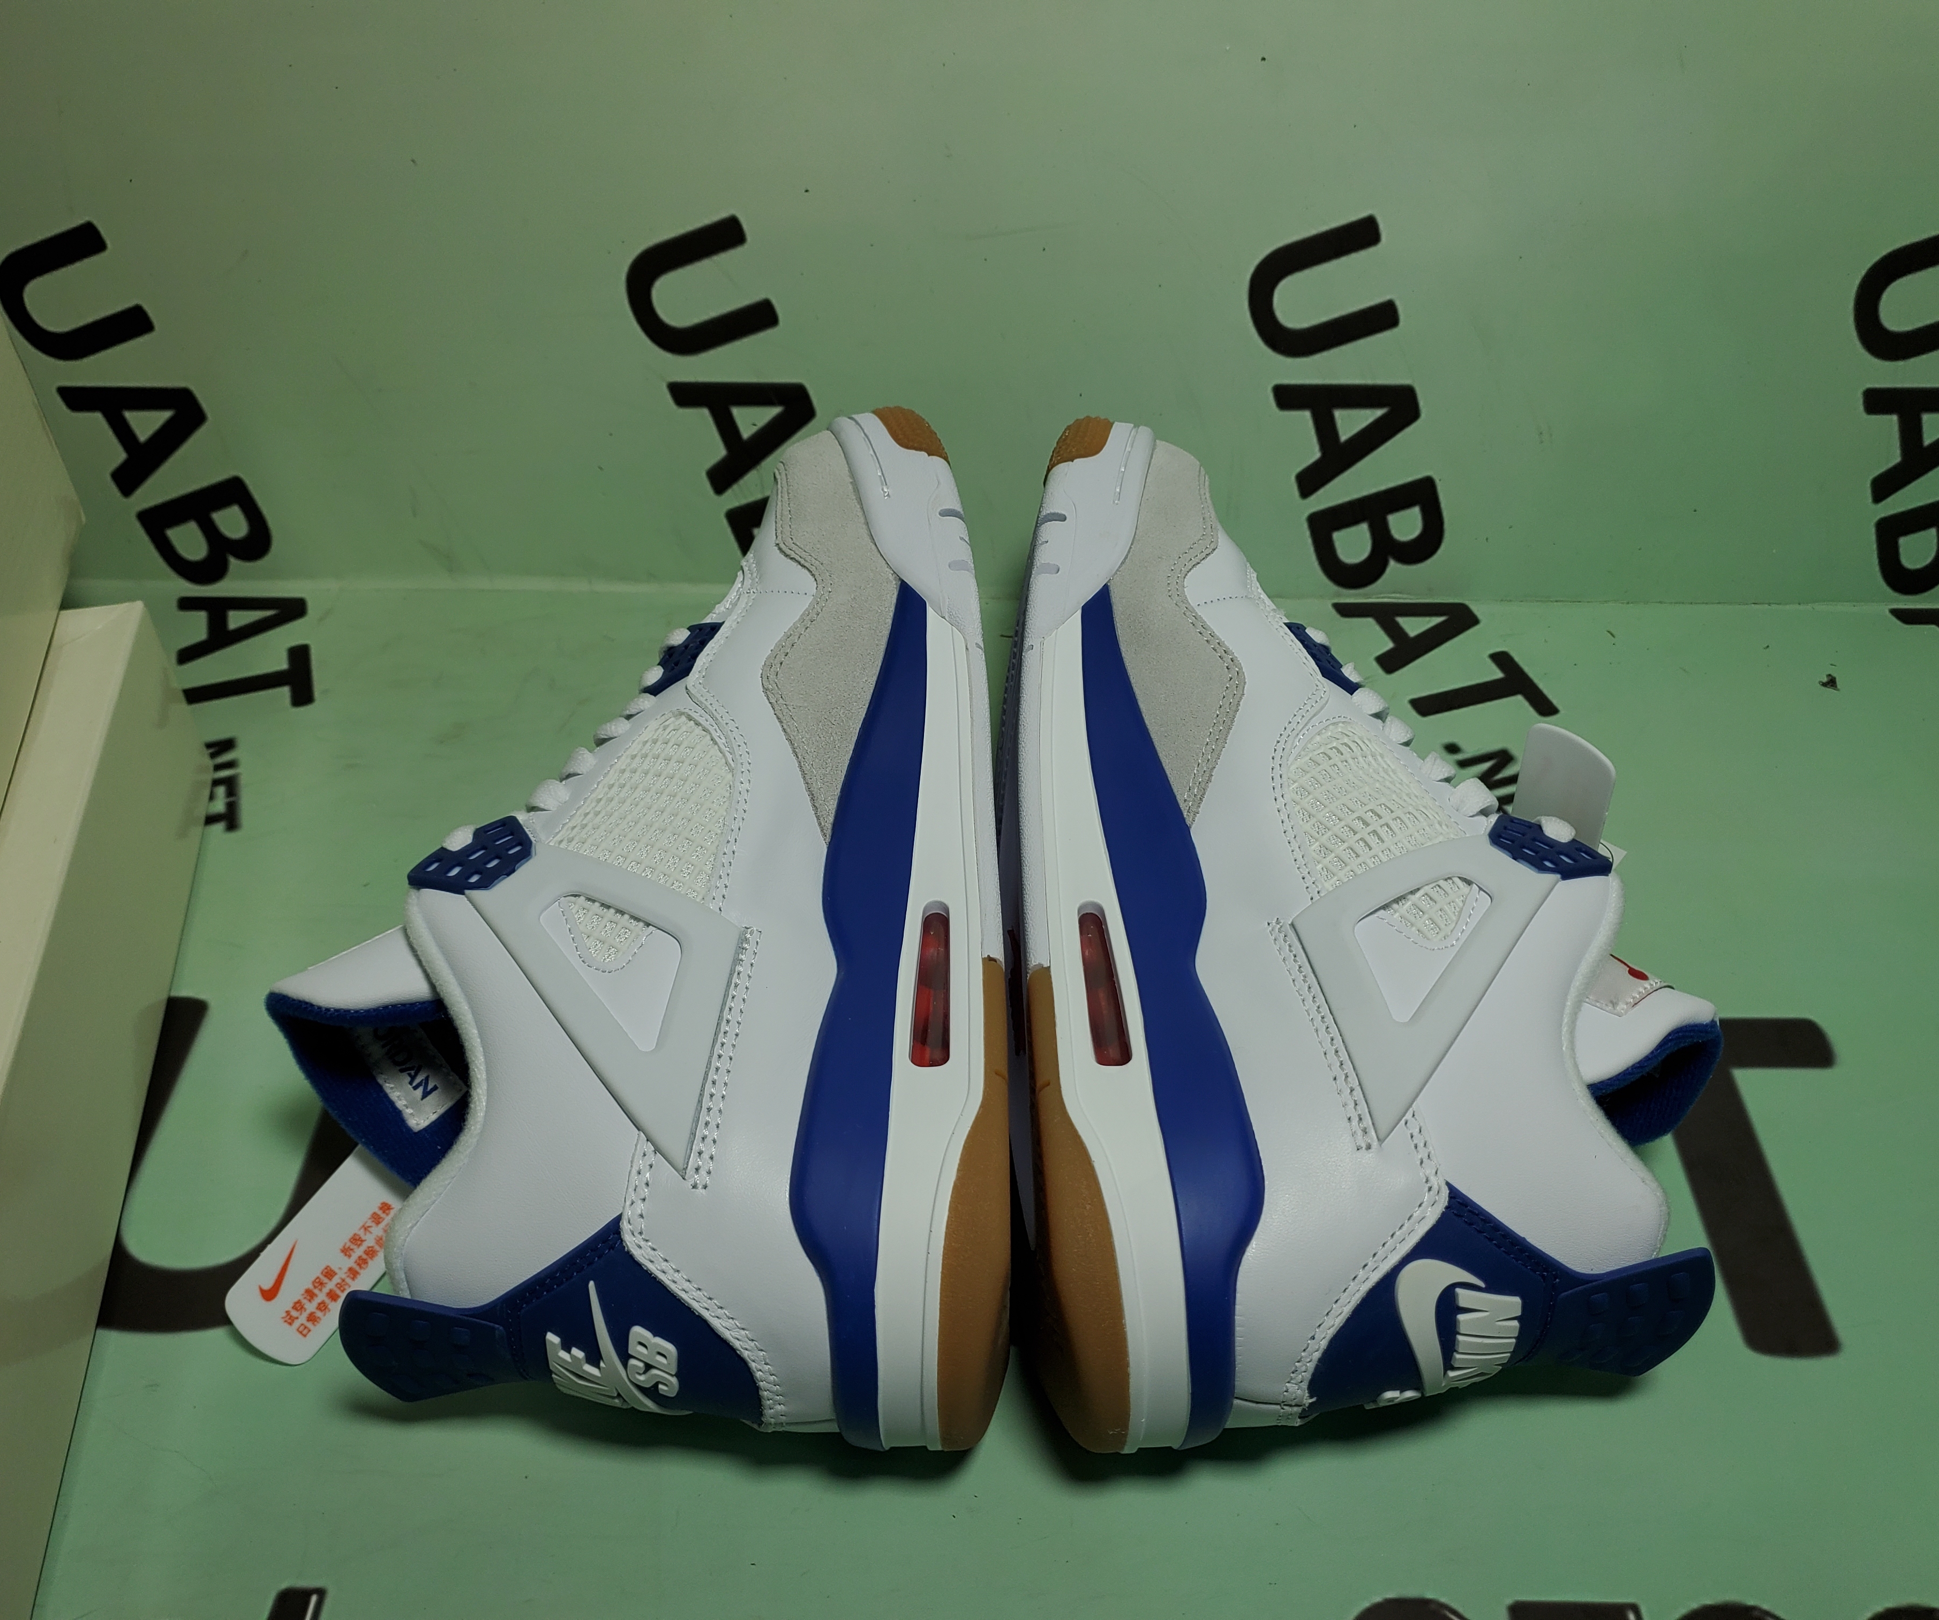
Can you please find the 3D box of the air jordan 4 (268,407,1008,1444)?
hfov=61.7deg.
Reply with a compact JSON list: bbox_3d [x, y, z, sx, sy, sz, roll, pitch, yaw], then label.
[{"bbox_3d":[-0.071,0.007,0.411,0.158,0.110,0.300,-2,48,1],"label":"air jordan 4"}]

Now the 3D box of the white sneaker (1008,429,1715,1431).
[{"bbox_3d":[0.089,0.010,0.414,0.158,0.110,0.300,2,48,-4],"label":"white sneaker"}]

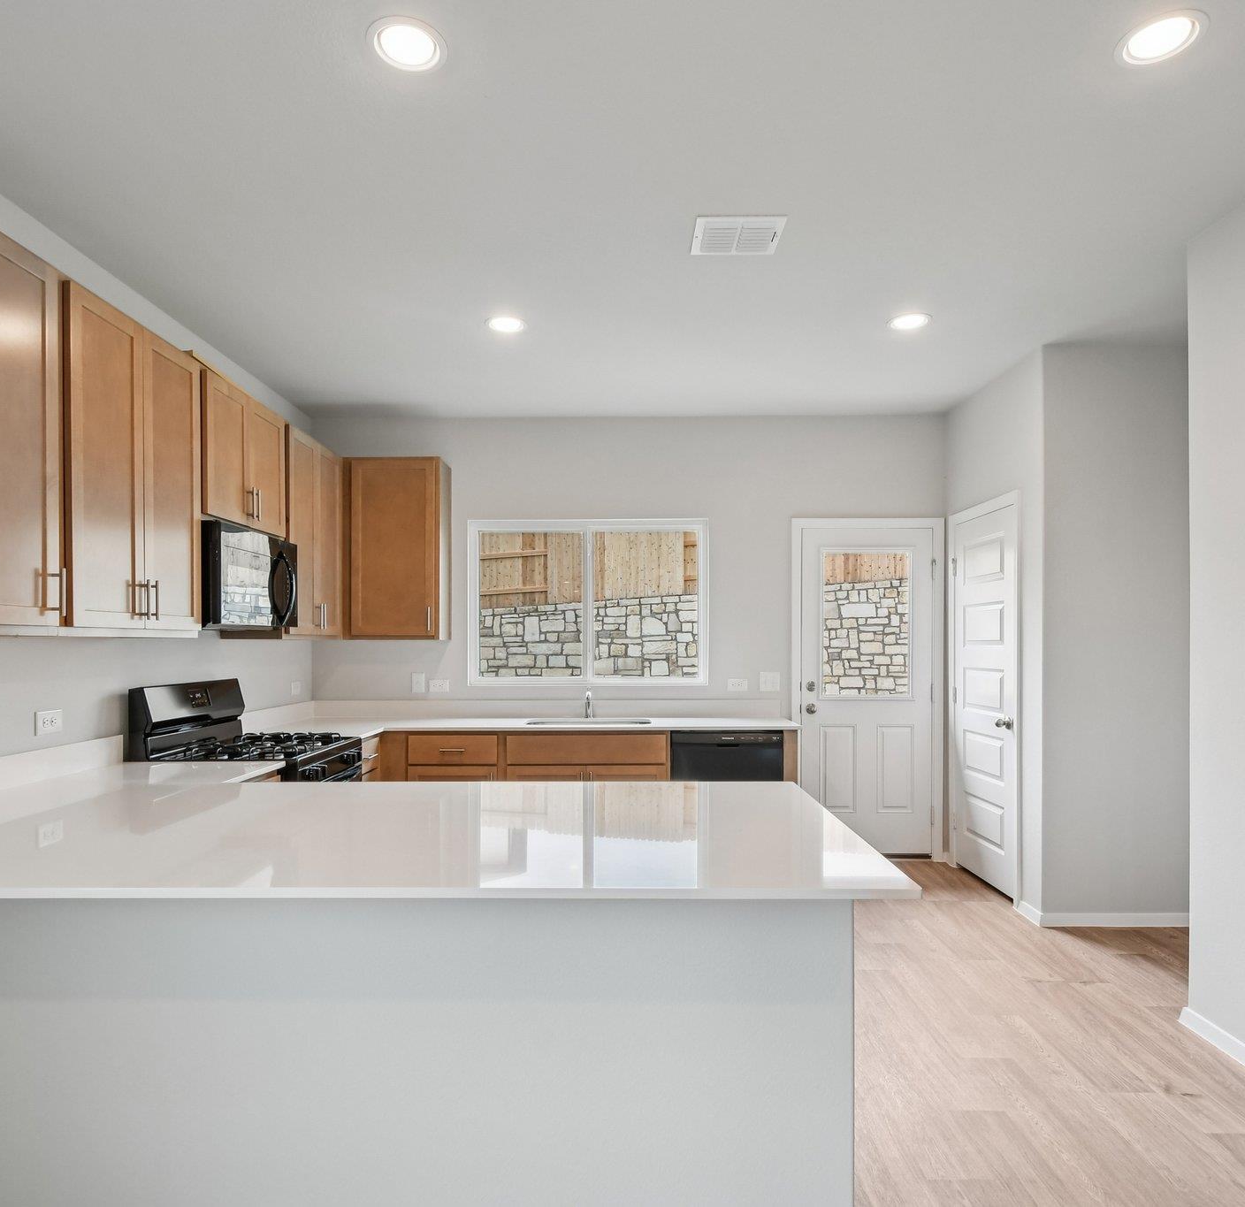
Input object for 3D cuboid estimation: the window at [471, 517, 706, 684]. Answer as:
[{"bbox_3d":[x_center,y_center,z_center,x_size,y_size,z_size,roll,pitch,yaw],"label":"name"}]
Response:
[{"bbox_3d":[-0.211,0.002,4.735,1.500,1.030,0.100,0,-2,0],"label":"window"}]

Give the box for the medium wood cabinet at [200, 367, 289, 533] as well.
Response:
[{"bbox_3d":[-1.807,-0.620,3.355,0.325,0.605,0.755,0,-1,0],"label":"medium wood cabinet"}]

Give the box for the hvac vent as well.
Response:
[{"bbox_3d":[0.402,-1.279,2.643,0.303,0.020,0.240,0,-2,0],"label":"hvac vent"}]

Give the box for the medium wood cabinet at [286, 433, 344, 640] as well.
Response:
[{"bbox_3d":[-1.766,-0.340,4.020,0.330,1.070,0.730,0,-2,0],"label":"medium wood cabinet"}]

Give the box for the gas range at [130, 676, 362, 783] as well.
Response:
[{"bbox_3d":[-1.615,0.948,3.355,0.690,1.185,0.757,0,-1,0],"label":"gas range"}]

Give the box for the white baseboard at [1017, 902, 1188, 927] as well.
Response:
[{"bbox_3d":[2.341,1.511,3.700,0.720,0.070,0.260,0,-2,0],"label":"white baseboard"}]

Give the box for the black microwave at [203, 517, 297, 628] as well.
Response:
[{"bbox_3d":[-1.780,-0.100,3.355,0.390,0.420,0.757,0,-1,0],"label":"black microwave"}]

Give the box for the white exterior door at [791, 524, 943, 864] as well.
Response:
[{"bbox_3d":[1.526,0.529,4.700,0.908,2.080,0.090,0,-2,0],"label":"white exterior door"}]

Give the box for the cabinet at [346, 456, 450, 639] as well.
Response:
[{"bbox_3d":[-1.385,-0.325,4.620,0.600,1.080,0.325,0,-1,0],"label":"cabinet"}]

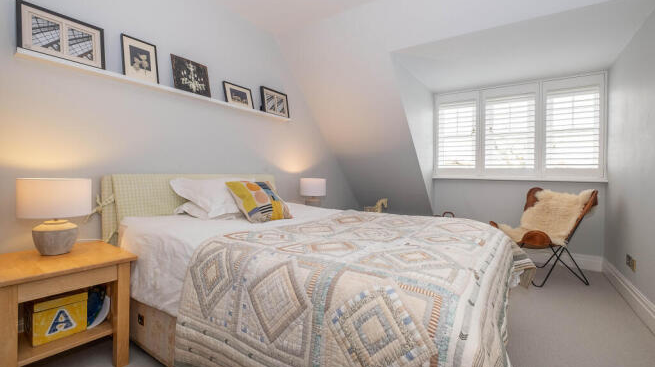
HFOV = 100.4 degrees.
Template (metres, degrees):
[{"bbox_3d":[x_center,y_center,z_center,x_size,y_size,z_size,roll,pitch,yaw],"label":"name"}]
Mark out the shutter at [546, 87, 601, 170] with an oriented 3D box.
[{"bbox_3d":[2.817,-0.659,3.153,0.540,1.000,0.050,2,2,36],"label":"shutter"}]

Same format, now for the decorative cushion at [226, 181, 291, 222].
[{"bbox_3d":[-0.545,0.139,2.244,0.430,0.130,0.430,-1,45,-51],"label":"decorative cushion"}]

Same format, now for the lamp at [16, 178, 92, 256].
[{"bbox_3d":[-1.559,0.189,1.553,0.300,0.430,0.300,2,2,36],"label":"lamp"}]

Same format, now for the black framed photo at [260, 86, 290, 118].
[{"bbox_3d":[-0.595,-0.924,3.178,0.030,0.300,0.370,-7,-3,36],"label":"black framed photo"}]

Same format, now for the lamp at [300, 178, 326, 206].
[{"bbox_3d":[-0.169,0.155,3.276,0.300,0.420,0.300,1,2,0],"label":"lamp"}]

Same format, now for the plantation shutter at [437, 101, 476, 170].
[{"bbox_3d":[1.821,-0.700,3.876,0.550,1.010,0.050,2,2,36],"label":"plantation shutter"}]

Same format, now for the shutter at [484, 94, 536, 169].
[{"bbox_3d":[2.334,-0.689,3.503,0.580,1.020,0.050,2,2,36],"label":"shutter"}]

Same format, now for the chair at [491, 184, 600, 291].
[{"bbox_3d":[2.211,0.519,2.867,0.680,0.930,0.720,0,2,-7],"label":"chair"}]

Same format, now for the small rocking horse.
[{"bbox_3d":[0.718,0.390,4.006,0.380,0.350,0.120,1,2,27],"label":"small rocking horse"}]

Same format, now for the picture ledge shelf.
[{"bbox_3d":[-1.136,-0.752,2.432,0.110,0.050,2.180,2,2,36],"label":"picture ledge shelf"}]

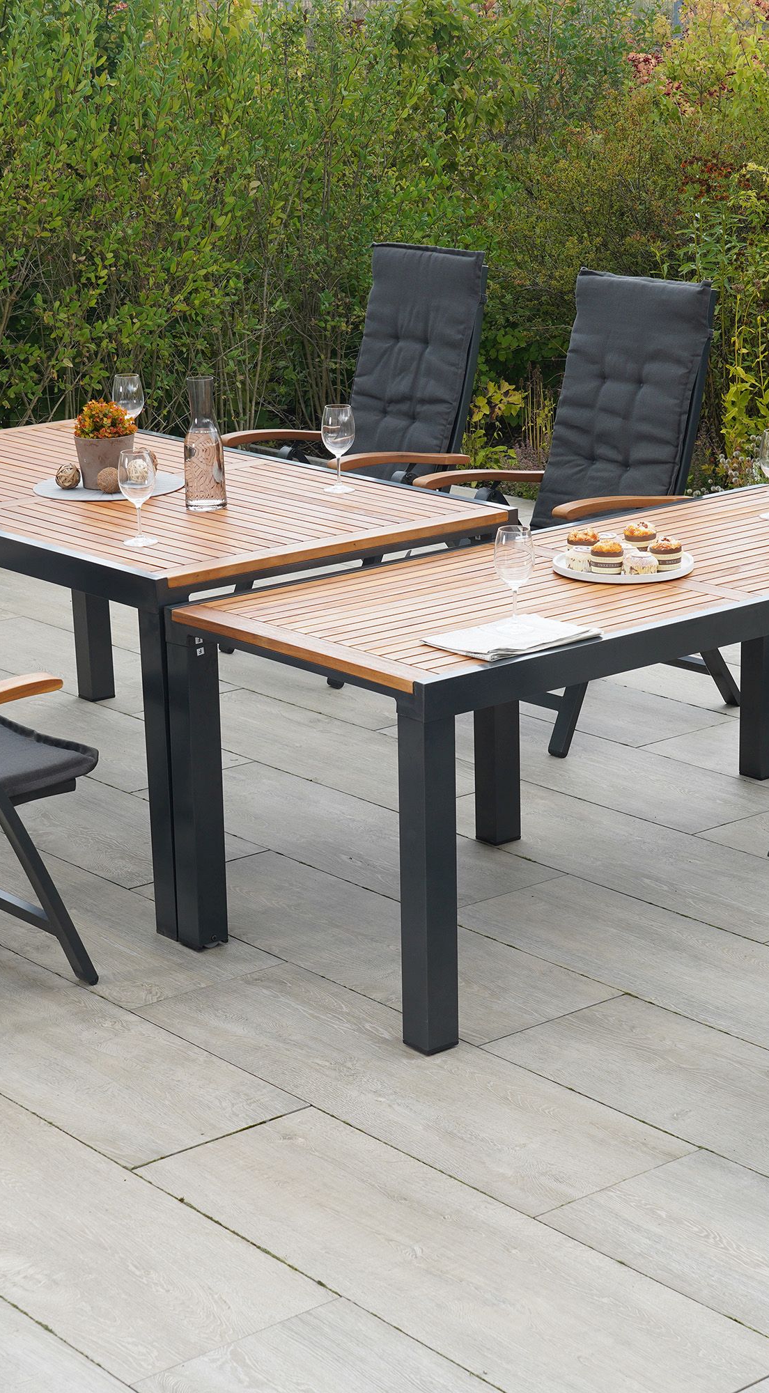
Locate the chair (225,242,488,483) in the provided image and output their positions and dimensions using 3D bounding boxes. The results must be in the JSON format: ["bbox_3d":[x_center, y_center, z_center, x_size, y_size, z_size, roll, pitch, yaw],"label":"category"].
[{"bbox_3d":[-0.095,-0.699,6.922,0.700,1.145,0.565,-14,20,-39],"label":"chair"}]

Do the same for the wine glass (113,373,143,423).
[{"bbox_3d":[-0.688,-0.761,6.223,0.081,0.201,0.081,-1,15,0],"label":"wine glass"}]

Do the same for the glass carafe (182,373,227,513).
[{"bbox_3d":[-0.402,-0.567,5.179,0.094,0.289,0.094,-1,15,0],"label":"glass carafe"}]

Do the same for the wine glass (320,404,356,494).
[{"bbox_3d":[-0.107,-0.573,5.359,0.080,0.195,0.080,-1,15,0],"label":"wine glass"}]

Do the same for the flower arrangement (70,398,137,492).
[{"bbox_3d":[-0.665,-0.593,5.430,0.152,0.198,0.152,-1,15,0],"label":"flower arrangement"}]

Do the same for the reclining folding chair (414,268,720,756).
[{"bbox_3d":[0.478,-0.506,6.188,0.700,1.145,0.565,-14,20,-39],"label":"reclining folding chair"}]

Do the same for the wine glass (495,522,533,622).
[{"bbox_3d":[0.252,-0.230,4.462,0.081,0.201,0.081,-1,15,0],"label":"wine glass"}]

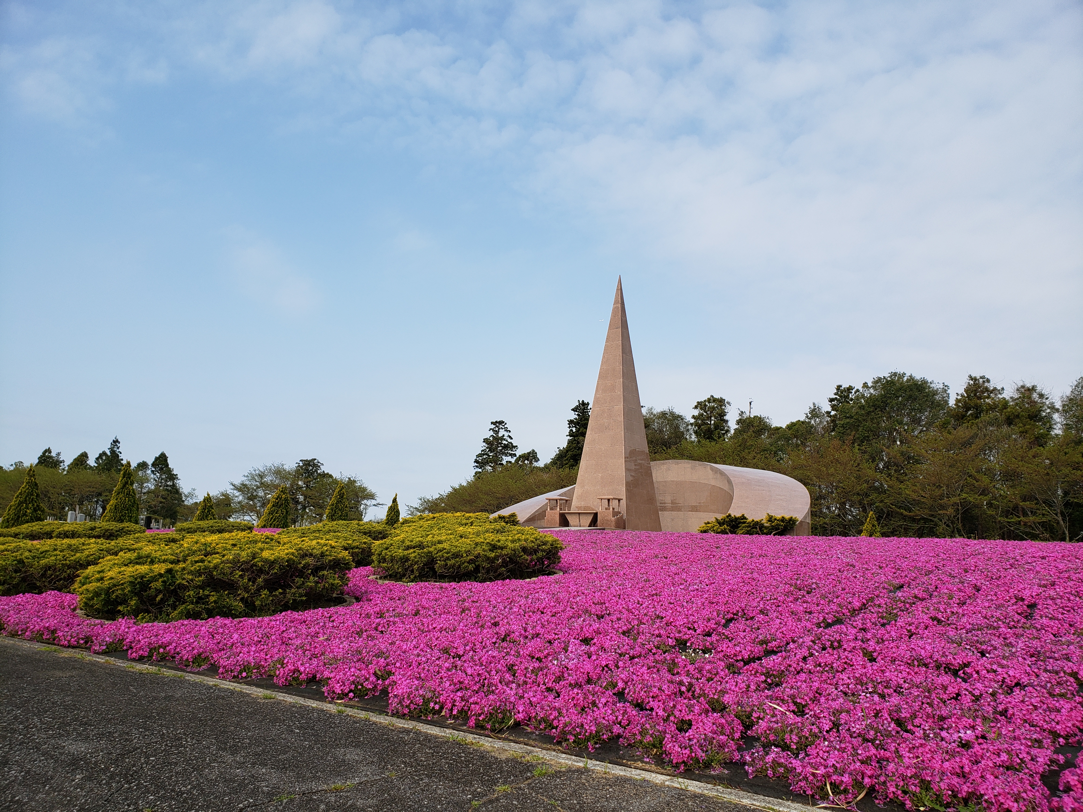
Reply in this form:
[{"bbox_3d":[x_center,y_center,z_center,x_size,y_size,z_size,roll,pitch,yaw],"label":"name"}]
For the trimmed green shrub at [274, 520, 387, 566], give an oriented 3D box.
[{"bbox_3d":[-4.495,2.813,16.967,2.600,0.854,2.800,4,-9,-14],"label":"trimmed green shrub"}]

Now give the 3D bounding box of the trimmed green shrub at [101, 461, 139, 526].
[{"bbox_3d":[-16.030,3.524,31.220,1.550,2.801,1.550,6,-10,-26],"label":"trimmed green shrub"}]

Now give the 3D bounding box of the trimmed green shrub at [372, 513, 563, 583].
[{"bbox_3d":[-1.263,2.372,13.982,3.250,1.041,3.250,3,-9,-5],"label":"trimmed green shrub"}]

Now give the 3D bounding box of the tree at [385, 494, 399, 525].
[{"bbox_3d":[-6.930,5.042,38.134,0.750,1.709,0.750,3,-9,-10],"label":"tree"}]

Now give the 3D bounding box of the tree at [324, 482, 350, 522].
[{"bbox_3d":[-9.027,4.516,36.174,1.200,2.218,1.200,4,-9,-14],"label":"tree"}]

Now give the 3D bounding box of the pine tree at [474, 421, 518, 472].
[{"bbox_3d":[-5.066,7.798,88.982,5.500,12.483,5.500,2,-9,-3],"label":"pine tree"}]

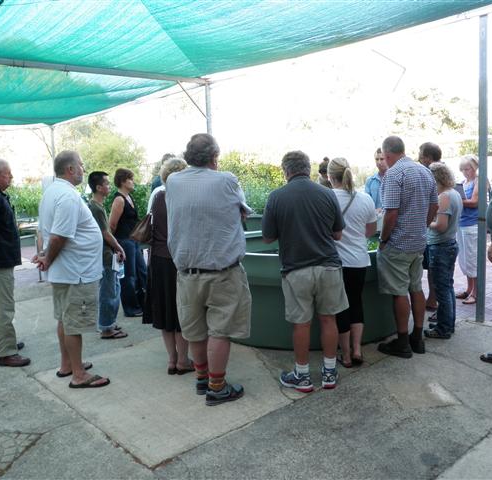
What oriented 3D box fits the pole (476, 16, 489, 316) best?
[{"bbox_3d":[2.248,-0.635,4.929,0.080,2.904,0.080,1,7,26],"label":"pole"}]

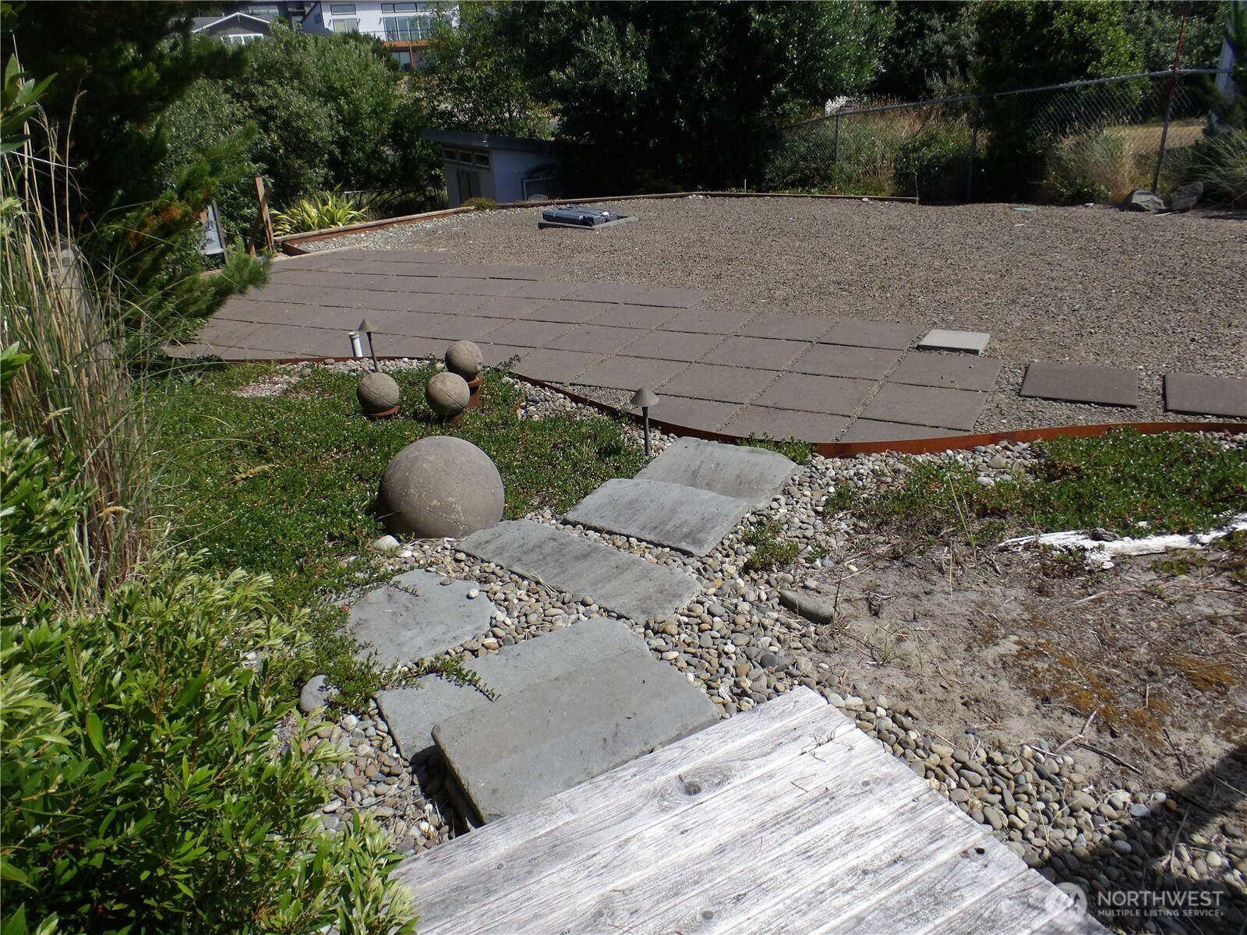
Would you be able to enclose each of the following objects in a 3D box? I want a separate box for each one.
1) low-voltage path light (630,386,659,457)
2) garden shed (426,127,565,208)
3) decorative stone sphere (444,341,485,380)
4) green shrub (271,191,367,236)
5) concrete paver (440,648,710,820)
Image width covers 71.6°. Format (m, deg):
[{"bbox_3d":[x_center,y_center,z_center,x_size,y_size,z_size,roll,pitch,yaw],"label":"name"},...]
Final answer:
[{"bbox_3d":[0.115,-0.242,4.558,0.150,0.395,0.150,-4,24,0],"label":"low-voltage path light"},{"bbox_3d":[-2.368,-5.889,18.531,2.400,2.450,3.550,-16,27,-24],"label":"garden shed"},{"bbox_3d":[-0.997,-0.669,5.420,0.242,0.242,0.242,-4,24,0],"label":"decorative stone sphere"},{"bbox_3d":[-4.396,-3.680,12.758,1.280,0.760,1.080,-4,24,0],"label":"green shrub"},{"bbox_3d":[-0.126,0.673,2.183,0.610,0.055,0.362,-17,27,-25],"label":"concrete paver"}]

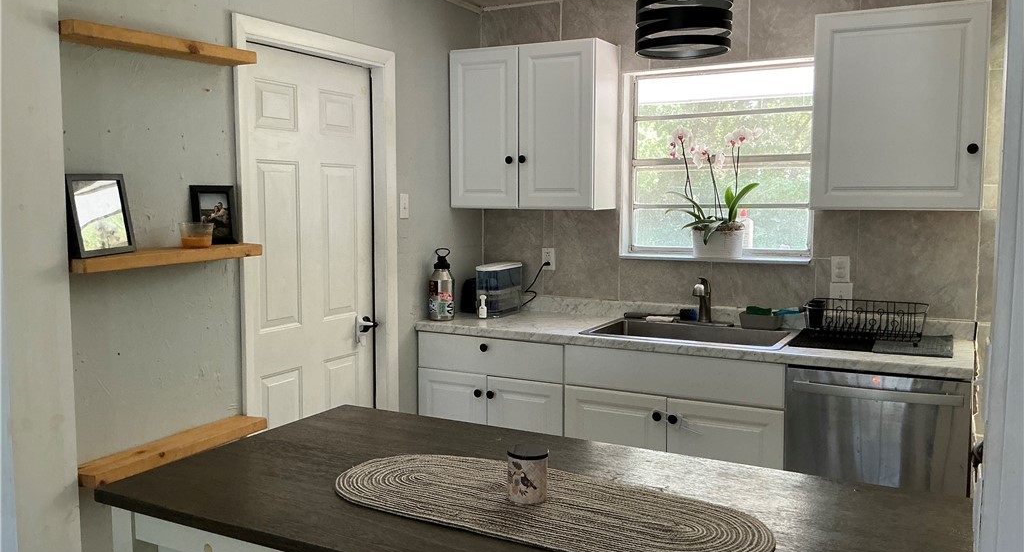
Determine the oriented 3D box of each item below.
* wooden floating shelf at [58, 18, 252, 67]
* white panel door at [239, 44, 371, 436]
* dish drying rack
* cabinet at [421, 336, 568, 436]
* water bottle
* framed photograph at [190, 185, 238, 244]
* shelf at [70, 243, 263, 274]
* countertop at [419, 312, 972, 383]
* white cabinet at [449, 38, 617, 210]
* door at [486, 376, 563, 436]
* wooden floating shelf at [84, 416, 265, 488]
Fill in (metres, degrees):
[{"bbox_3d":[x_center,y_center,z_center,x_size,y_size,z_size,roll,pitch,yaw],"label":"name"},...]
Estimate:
[{"bbox_3d":[-1.057,-0.689,2.486,0.139,0.039,0.650,3,7,27],"label":"wooden floating shelf"},{"bbox_3d":[-0.805,0.152,3.336,0.050,2.030,0.790,3,6,27],"label":"white panel door"},{"bbox_3d":[1.455,0.191,3.404,0.455,0.142,0.285,3,6,27],"label":"dish drying rack"},{"bbox_3d":[0.036,0.680,4.037,0.758,0.872,0.625,3,6,27],"label":"cabinet"},{"bbox_3d":[-0.334,0.041,3.951,0.122,0.336,0.122,0,6,0],"label":"water bottle"},{"bbox_3d":[-0.988,-0.199,2.739,0.028,0.195,0.148,-4,2,45],"label":"framed photograph"},{"bbox_3d":[-1.057,-0.059,2.548,0.139,0.039,0.655,3,7,27],"label":"shelf"},{"bbox_3d":[0.715,0.264,3.652,2.299,0.038,0.630,3,7,27],"label":"countertop"},{"bbox_3d":[0.101,-0.715,4.050,0.760,0.764,0.304,3,6,27],"label":"white cabinet"},{"bbox_3d":[0.060,0.747,3.689,0.375,0.577,0.022,3,6,27],"label":"door"},{"bbox_3d":[-1.056,0.540,2.608,0.138,0.039,0.653,3,7,27],"label":"wooden floating shelf"}]

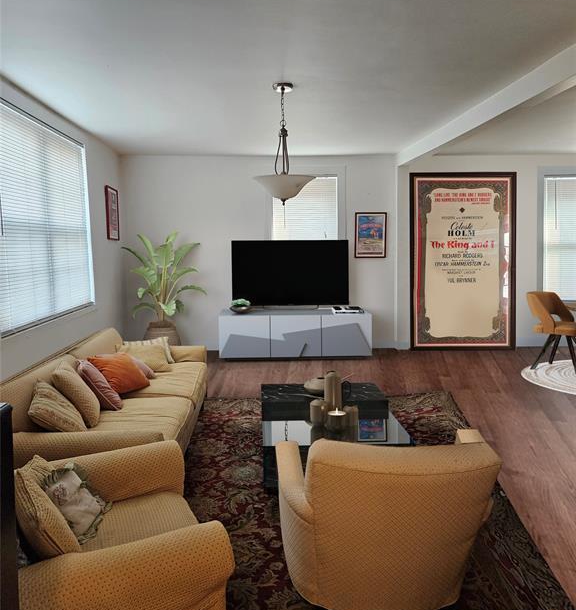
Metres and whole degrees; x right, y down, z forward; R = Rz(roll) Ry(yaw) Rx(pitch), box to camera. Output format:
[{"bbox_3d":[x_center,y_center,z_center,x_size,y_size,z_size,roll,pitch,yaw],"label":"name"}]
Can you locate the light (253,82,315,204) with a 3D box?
[{"bbox_3d":[-0.028,-1.112,3.561,0.450,0.830,0.450,-1,7,-3],"label":"light"}]

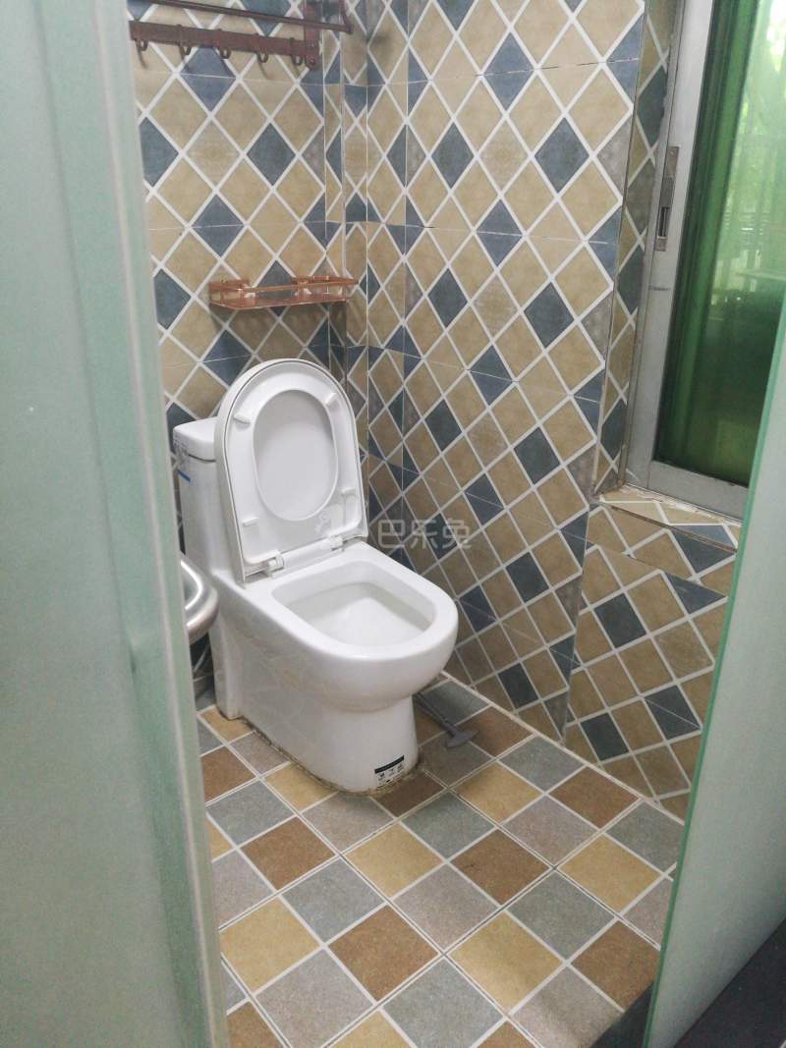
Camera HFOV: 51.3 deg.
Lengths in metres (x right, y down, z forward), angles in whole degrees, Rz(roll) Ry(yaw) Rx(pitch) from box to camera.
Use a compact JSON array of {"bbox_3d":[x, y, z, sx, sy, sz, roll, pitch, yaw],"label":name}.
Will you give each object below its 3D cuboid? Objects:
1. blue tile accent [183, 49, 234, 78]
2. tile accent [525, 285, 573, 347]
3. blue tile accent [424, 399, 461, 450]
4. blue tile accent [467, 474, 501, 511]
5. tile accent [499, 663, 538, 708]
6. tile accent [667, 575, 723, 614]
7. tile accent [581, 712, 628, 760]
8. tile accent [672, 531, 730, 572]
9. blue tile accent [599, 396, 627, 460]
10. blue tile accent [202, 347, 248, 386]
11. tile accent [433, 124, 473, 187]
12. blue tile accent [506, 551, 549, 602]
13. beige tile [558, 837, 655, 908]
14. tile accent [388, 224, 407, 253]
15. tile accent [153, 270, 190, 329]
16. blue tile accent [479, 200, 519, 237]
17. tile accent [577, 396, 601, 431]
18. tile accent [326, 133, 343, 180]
[{"bbox_3d":[-0.392,-0.981,1.726,0.130,0.064,0.010,-18,30,-37],"label":"blue tile accent"},{"bbox_3d":[0.320,-0.424,1.667,0.012,0.132,0.132,-18,29,-36],"label":"tile accent"},{"bbox_3d":[0.124,-0.239,1.996,0.010,0.130,0.130,-18,29,-37],"label":"blue tile accent"},{"bbox_3d":[0.220,-0.084,1.939,0.010,0.064,0.130,-18,29,-37],"label":"blue tile accent"},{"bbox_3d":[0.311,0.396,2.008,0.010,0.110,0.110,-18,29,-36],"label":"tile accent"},{"bbox_3d":[0.579,0.145,1.575,0.010,0.063,0.133,-18,29,-37],"label":"tile accent"},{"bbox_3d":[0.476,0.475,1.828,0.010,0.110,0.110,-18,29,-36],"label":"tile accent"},{"bbox_3d":[0.575,0.061,1.526,0.010,0.066,0.131,-18,29,-36],"label":"tile accent"},{"bbox_3d":[0.446,-0.191,1.667,0.076,0.127,0.012,-18,29,-36],"label":"blue tile accent"},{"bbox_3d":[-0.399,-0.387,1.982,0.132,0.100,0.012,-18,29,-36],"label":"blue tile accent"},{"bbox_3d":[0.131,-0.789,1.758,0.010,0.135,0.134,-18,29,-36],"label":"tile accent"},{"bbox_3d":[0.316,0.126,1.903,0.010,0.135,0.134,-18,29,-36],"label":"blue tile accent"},{"bbox_3d":[0.428,0.689,1.609,0.141,0.010,0.141,-18,30,-37],"label":"beige tile"},{"bbox_3d":[0.009,-0.682,1.960,0.010,0.064,0.067,-18,29,-37],"label":"tile accent"},{"bbox_3d":[-0.516,-0.504,1.841,0.132,0.132,0.010,-18,29,-37],"label":"tile accent"},{"bbox_3d":[0.225,-0.640,1.701,0.010,0.067,0.132,-18,29,-37],"label":"blue tile accent"},{"bbox_3d":[0.391,-0.217,1.647,0.010,0.073,0.069,-18,29,-36],"label":"tile accent"},{"bbox_3d":[-0.137,-0.876,1.943,0.010,0.128,0.063,-18,29,-37],"label":"tile accent"}]

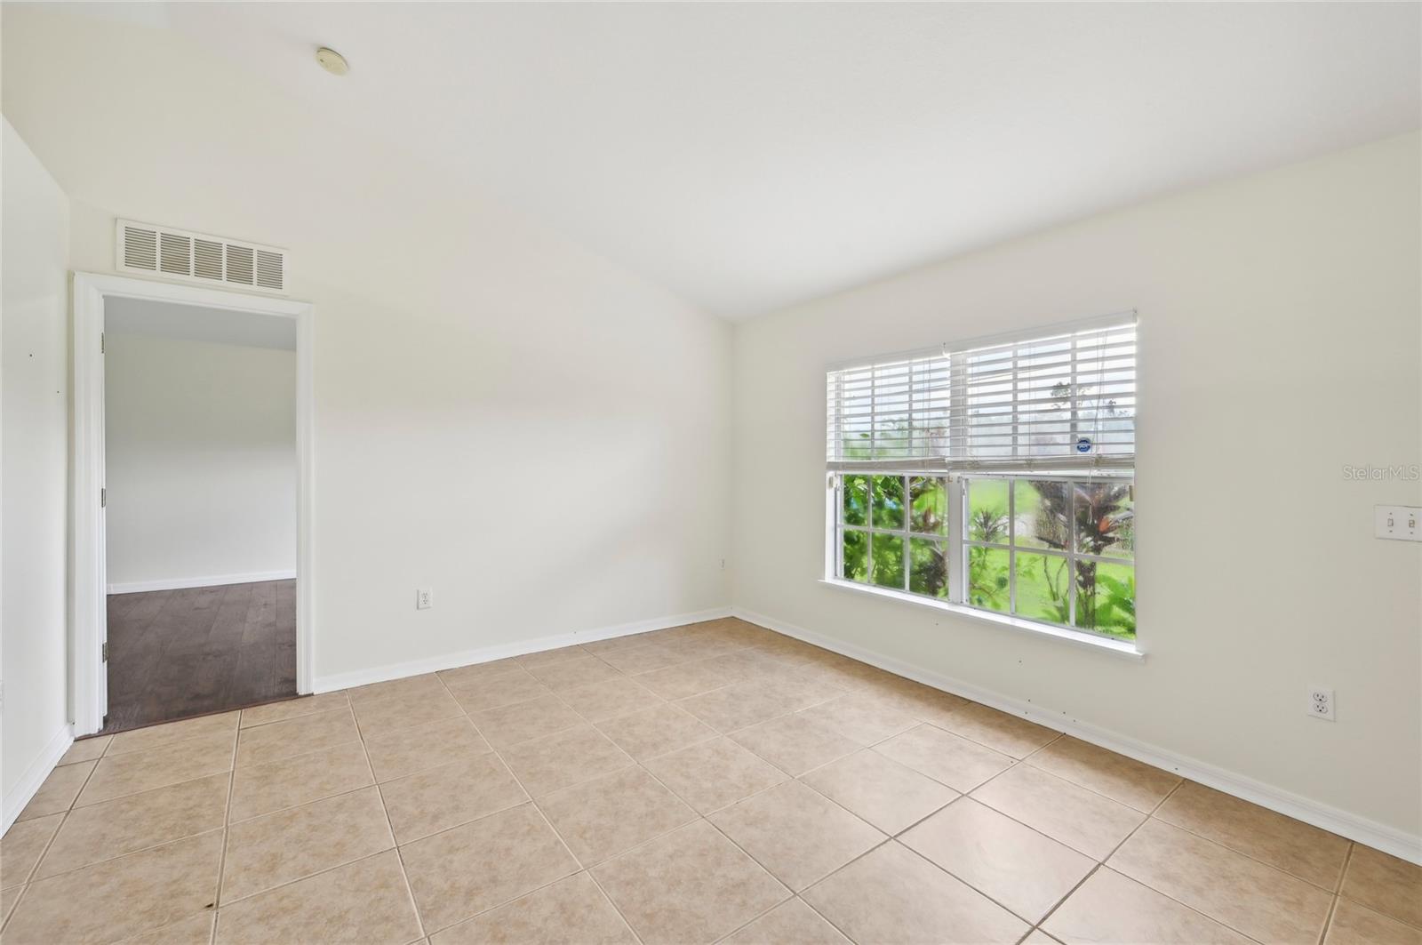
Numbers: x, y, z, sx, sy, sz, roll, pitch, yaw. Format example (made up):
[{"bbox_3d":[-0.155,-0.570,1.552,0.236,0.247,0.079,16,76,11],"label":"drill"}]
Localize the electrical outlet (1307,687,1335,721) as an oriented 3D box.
[{"bbox_3d":[2.161,0.817,1.955,0.010,0.115,0.070,1,0,-35],"label":"electrical outlet"}]

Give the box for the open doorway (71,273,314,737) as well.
[{"bbox_3d":[-2.561,0.149,2.820,0.885,2.115,0.140,1,0,-36],"label":"open doorway"}]

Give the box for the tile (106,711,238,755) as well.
[{"bbox_3d":[-2.509,1.225,2.598,0.450,0.010,0.280,1,-1,-36],"label":"tile"}]

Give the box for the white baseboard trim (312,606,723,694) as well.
[{"bbox_3d":[-0.989,1.183,3.878,2.920,0.088,0.014,1,0,-36],"label":"white baseboard trim"}]

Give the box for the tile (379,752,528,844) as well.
[{"bbox_3d":[-0.996,1.245,2.134,0.448,0.010,0.450,0,0,-36],"label":"tile"}]

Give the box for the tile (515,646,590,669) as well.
[{"bbox_3d":[-1.049,1.241,3.705,0.455,0.010,0.265,0,0,-36],"label":"tile"}]

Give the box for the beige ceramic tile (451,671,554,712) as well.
[{"bbox_3d":[-1.202,1.242,3.134,0.448,0.010,0.450,0,0,-36],"label":"beige ceramic tile"}]

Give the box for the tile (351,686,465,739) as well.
[{"bbox_3d":[-1.539,1.224,2.829,0.448,0.011,0.448,1,0,-37],"label":"tile"}]

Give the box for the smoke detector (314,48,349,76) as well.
[{"bbox_3d":[-1.803,-1.953,2.628,0.130,0.045,0.130,16,-9,-35],"label":"smoke detector"}]

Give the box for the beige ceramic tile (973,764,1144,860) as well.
[{"bbox_3d":[1.292,1.248,2.076,0.450,0.010,0.450,1,-1,-36],"label":"beige ceramic tile"}]

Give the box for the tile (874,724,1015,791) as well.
[{"bbox_3d":[1.025,1.253,2.448,0.448,0.011,0.448,1,0,-37],"label":"tile"}]

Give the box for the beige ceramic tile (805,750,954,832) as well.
[{"bbox_3d":[0.664,1.251,2.189,0.448,0.010,0.450,0,0,-36],"label":"beige ceramic tile"}]

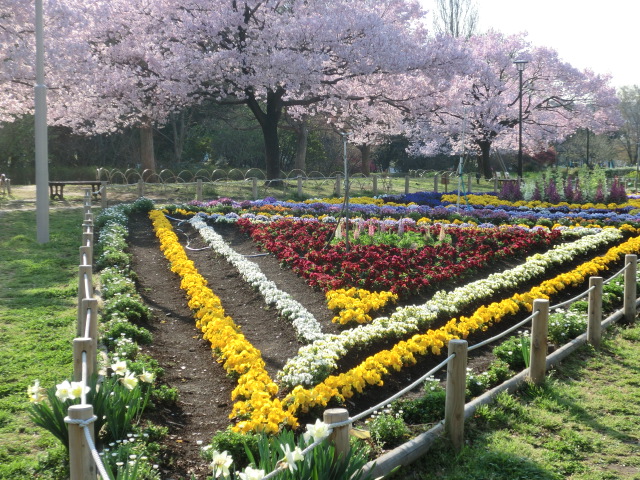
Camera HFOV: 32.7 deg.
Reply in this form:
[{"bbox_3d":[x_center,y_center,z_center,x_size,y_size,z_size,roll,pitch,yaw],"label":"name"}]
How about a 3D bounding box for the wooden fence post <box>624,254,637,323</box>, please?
[{"bbox_3d":[2.766,0.433,9.707,0.102,0.586,0.102,0,6,0],"label":"wooden fence post"}]

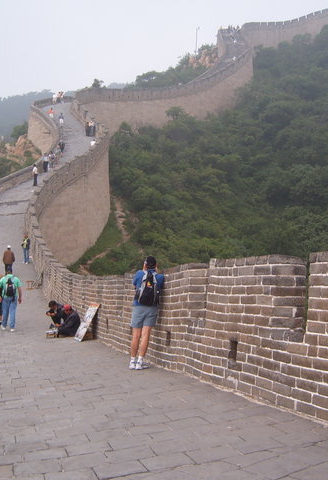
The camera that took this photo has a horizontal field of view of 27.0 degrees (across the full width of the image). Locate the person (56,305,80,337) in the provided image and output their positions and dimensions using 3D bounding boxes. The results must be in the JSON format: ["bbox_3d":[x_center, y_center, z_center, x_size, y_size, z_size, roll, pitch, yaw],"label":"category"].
[{"bbox_3d":[-2.576,2.184,18.500,0.720,0.879,0.580,0,0,-22],"label":"person"}]

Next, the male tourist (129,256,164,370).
[{"bbox_3d":[-0.272,1.156,10.800,0.560,1.792,0.500,0,0,18],"label":"male tourist"}]

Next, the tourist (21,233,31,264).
[{"bbox_3d":[-7.639,0.525,37.800,0.520,1.658,0.400,0,0,5],"label":"tourist"}]

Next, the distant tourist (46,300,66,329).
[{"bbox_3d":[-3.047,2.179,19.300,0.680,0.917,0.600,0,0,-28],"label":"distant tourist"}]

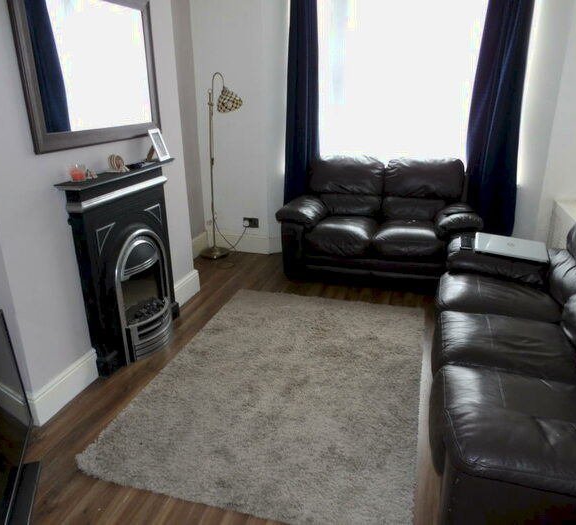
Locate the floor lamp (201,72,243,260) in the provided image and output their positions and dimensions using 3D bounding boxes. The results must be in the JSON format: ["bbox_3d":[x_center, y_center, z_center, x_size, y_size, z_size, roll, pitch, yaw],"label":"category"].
[{"bbox_3d":[-0.595,-0.810,4.239,0.460,1.585,0.260,8,22,23],"label":"floor lamp"}]

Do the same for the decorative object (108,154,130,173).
[{"bbox_3d":[-0.891,-0.524,2.554,0.105,0.092,0.065,-16,25,-36],"label":"decorative object"}]

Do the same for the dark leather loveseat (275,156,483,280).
[{"bbox_3d":[0.764,-0.389,4.044,1.565,0.905,0.925,5,21,15],"label":"dark leather loveseat"}]

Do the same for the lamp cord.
[{"bbox_3d":[-0.518,-0.229,4.501,0.280,0.310,0.120,5,21,15],"label":"lamp cord"}]

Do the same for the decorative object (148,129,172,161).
[{"bbox_3d":[-0.780,-0.716,2.950,0.090,0.182,0.135,6,21,18],"label":"decorative object"}]

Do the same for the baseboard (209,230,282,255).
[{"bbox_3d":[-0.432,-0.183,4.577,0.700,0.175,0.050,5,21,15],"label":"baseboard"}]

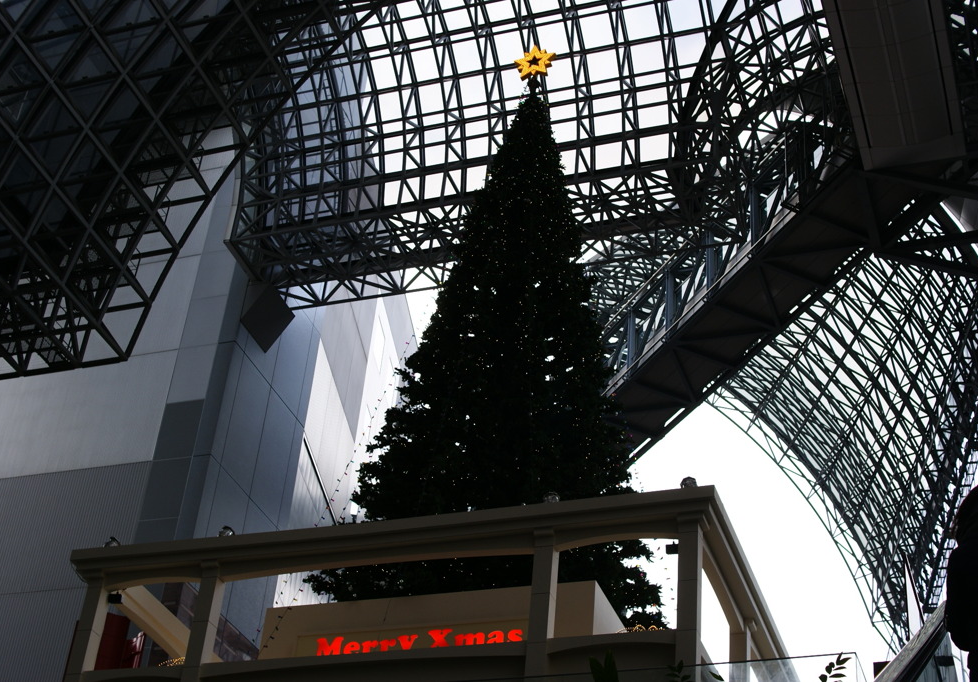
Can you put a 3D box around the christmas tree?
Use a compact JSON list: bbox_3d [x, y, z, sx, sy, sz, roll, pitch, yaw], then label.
[{"bbox_3d":[0.636,-0.985,39.668,8.256,19.296,8.256,-8,-37,18],"label":"christmas tree"}]

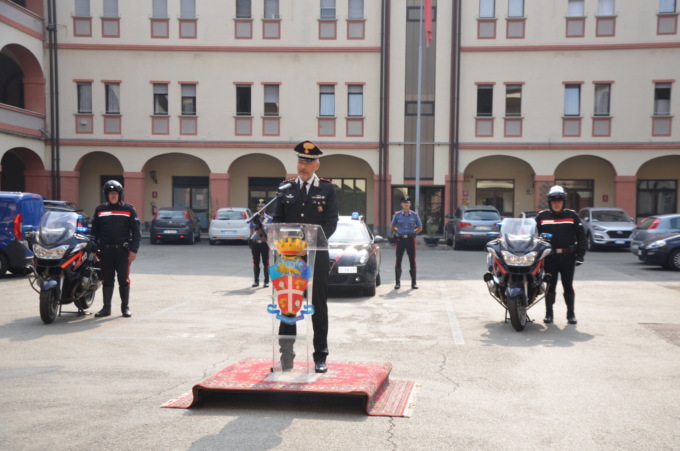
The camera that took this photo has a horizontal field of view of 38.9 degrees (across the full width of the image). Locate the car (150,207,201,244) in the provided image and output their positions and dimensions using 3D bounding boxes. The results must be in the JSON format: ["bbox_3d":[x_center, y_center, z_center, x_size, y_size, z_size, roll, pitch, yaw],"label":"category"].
[{"bbox_3d":[-6.730,0.000,39.800,1.690,1.490,4.030,1,1,-3],"label":"car"}]

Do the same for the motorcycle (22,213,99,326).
[{"bbox_3d":[-3.670,0.520,12.950,0.920,1.430,2.200,1,1,0],"label":"motorcycle"}]

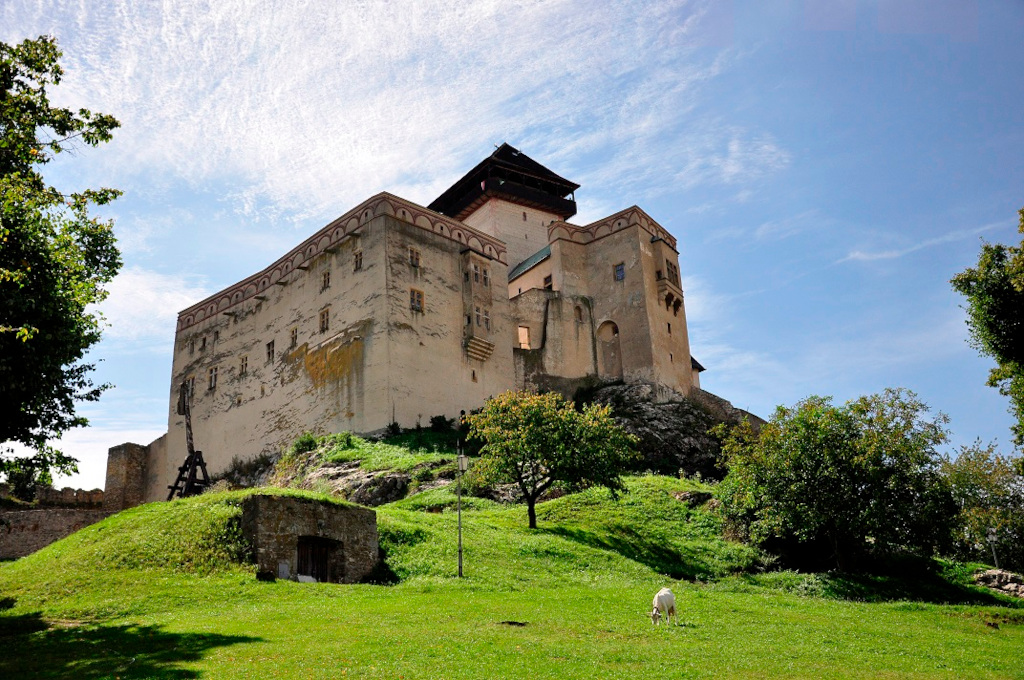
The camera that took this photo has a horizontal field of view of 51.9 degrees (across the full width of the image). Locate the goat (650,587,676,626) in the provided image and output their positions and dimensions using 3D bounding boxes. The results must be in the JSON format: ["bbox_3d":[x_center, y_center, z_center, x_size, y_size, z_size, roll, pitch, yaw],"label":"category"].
[{"bbox_3d":[2.837,4.990,19.680,0.360,0.740,1.050,-9,-17,26],"label":"goat"}]

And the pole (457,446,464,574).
[{"bbox_3d":[-1.884,6.237,38.452,0.320,5.000,0.320,-2,-15,0],"label":"pole"}]

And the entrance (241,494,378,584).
[{"bbox_3d":[-8.103,7.878,41.204,2.100,3.200,5.700,-15,-21,41],"label":"entrance"}]

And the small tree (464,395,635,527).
[{"bbox_3d":[1.866,5.644,49.645,7.900,6.300,7.400,-2,-15,0],"label":"small tree"}]

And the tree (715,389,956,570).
[{"bbox_3d":[11.963,5.196,38.870,8.600,6.600,8.000,-6,-16,17],"label":"tree"}]

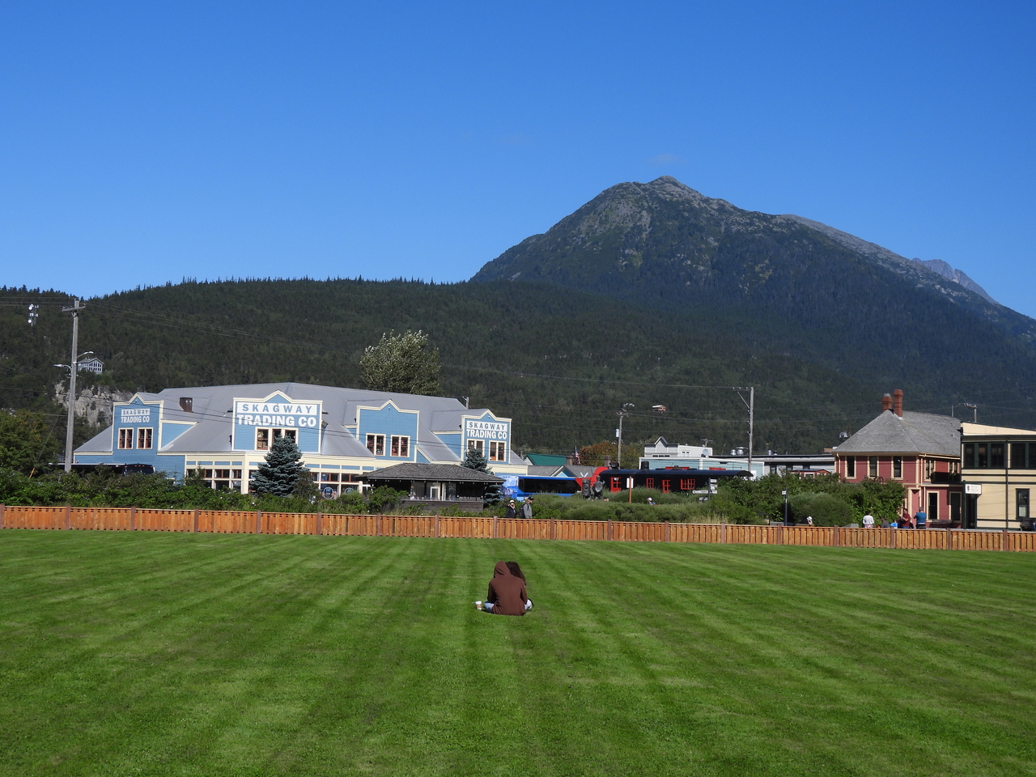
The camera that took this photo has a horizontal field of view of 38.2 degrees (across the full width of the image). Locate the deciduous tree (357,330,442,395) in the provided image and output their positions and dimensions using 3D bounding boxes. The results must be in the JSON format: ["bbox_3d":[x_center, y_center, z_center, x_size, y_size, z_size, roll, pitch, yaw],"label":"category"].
[{"bbox_3d":[-12.185,3.325,156.151,8.700,19.000,8.700,2,-4,0],"label":"deciduous tree"}]

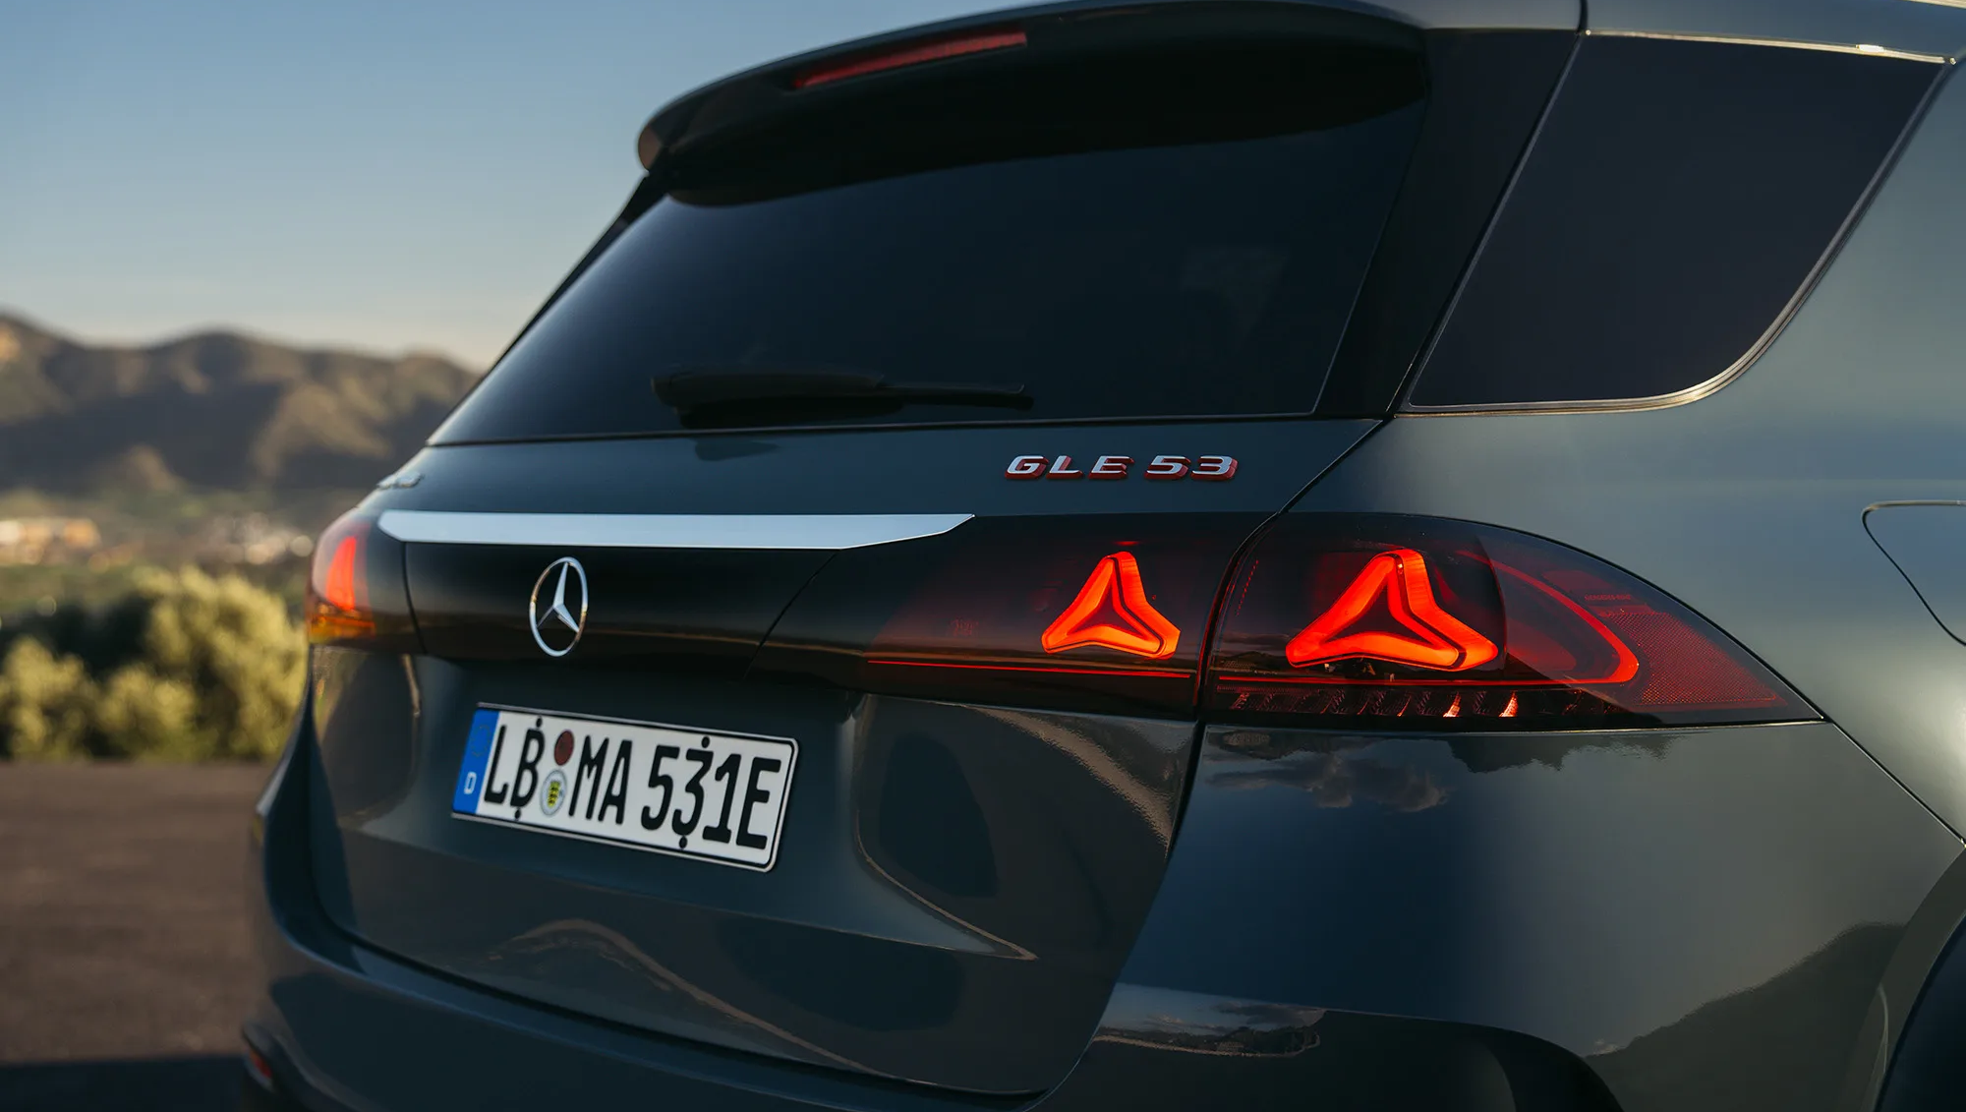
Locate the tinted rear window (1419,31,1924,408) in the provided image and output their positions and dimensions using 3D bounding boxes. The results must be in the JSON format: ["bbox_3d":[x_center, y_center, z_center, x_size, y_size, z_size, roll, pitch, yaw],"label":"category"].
[{"bbox_3d":[0.627,-0.290,2.088,0.845,0.375,0.090,-1,-13,-38],"label":"tinted rear window"}]

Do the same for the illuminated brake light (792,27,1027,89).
[{"bbox_3d":[-0.081,-0.488,2.417,0.025,0.017,0.352,-1,1,-41],"label":"illuminated brake light"}]

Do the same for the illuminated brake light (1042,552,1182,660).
[{"bbox_3d":[0.095,0.037,1.784,0.122,0.080,0.045,1,1,40],"label":"illuminated brake light"}]

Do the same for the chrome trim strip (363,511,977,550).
[{"bbox_3d":[-0.346,-0.023,2.190,0.085,0.033,0.935,-1,1,-41],"label":"chrome trim strip"}]

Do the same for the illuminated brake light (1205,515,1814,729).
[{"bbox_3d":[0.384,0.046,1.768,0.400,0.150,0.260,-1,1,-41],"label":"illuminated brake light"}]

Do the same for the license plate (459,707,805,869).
[{"bbox_3d":[-0.334,0.202,2.204,0.012,0.110,0.520,19,-12,-40],"label":"license plate"}]

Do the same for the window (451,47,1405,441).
[{"bbox_3d":[-0.155,-0.270,2.354,1.340,0.430,0.110,1,-35,48],"label":"window"}]

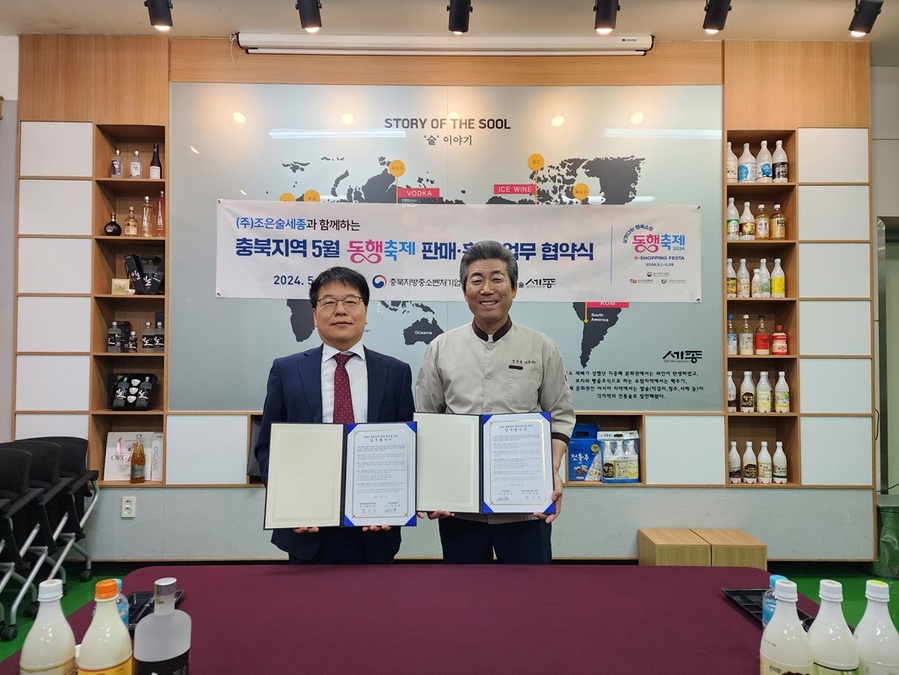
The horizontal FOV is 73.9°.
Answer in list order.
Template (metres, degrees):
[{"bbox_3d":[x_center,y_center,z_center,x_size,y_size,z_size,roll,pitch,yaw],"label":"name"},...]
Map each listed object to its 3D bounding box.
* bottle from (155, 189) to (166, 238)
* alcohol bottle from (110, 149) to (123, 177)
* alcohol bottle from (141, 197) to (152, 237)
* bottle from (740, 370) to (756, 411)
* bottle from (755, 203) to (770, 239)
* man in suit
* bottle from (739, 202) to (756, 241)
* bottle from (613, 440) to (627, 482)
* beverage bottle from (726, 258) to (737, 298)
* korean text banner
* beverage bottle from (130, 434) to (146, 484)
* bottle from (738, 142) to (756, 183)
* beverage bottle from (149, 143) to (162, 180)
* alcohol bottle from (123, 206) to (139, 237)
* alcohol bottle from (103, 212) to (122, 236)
[{"bbox_3d":[-1.774,-0.763,3.691,0.065,0.285,0.065,0,-1,-1],"label":"bottle"},{"bbox_3d":[-2.030,-1.048,3.652,0.063,0.194,0.063,0,-1,-16],"label":"alcohol bottle"},{"bbox_3d":[-1.897,-0.750,3.754,0.062,0.273,0.060,0,-1,-1],"label":"alcohol bottle"},{"bbox_3d":[1.857,0.340,3.717,0.077,0.256,0.077,0,-1,-1],"label":"bottle"},{"bbox_3d":[1.984,-0.724,3.784,0.079,0.233,0.079,0,-1,-1],"label":"bottle"},{"bbox_3d":[-0.359,0.592,1.937,0.540,1.652,0.370,0,-1,-5],"label":"man in suit"},{"bbox_3d":[1.889,-0.730,3.788,0.083,0.259,0.083,0,-1,-1],"label":"bottle"},{"bbox_3d":[1.067,0.764,3.730,0.079,0.254,0.079,0,-1,-1],"label":"bottle"},{"bbox_3d":[1.740,-0.362,3.704,0.074,0.250,0.074,0,-1,-1],"label":"beverage bottle"},{"bbox_3d":[0.061,-0.531,3.704,3.000,0.600,0.020,0,-1,-1],"label":"korean text banner"},{"bbox_3d":[-1.901,0.739,3.646,0.080,0.290,0.080,1,-1,-21],"label":"beverage bottle"},{"bbox_3d":[1.893,-1.099,3.796,0.094,0.271,0.094,0,-1,-1],"label":"bottle"},{"bbox_3d":[-1.793,-1.066,3.656,0.065,0.231,0.065,0,-1,-1],"label":"beverage bottle"},{"bbox_3d":[-1.997,-0.720,3.753,0.077,0.197,0.074,0,-1,-1],"label":"alcohol bottle"},{"bbox_3d":[-2.072,-0.698,3.687,0.105,0.153,0.075,0,-1,-1],"label":"alcohol bottle"}]

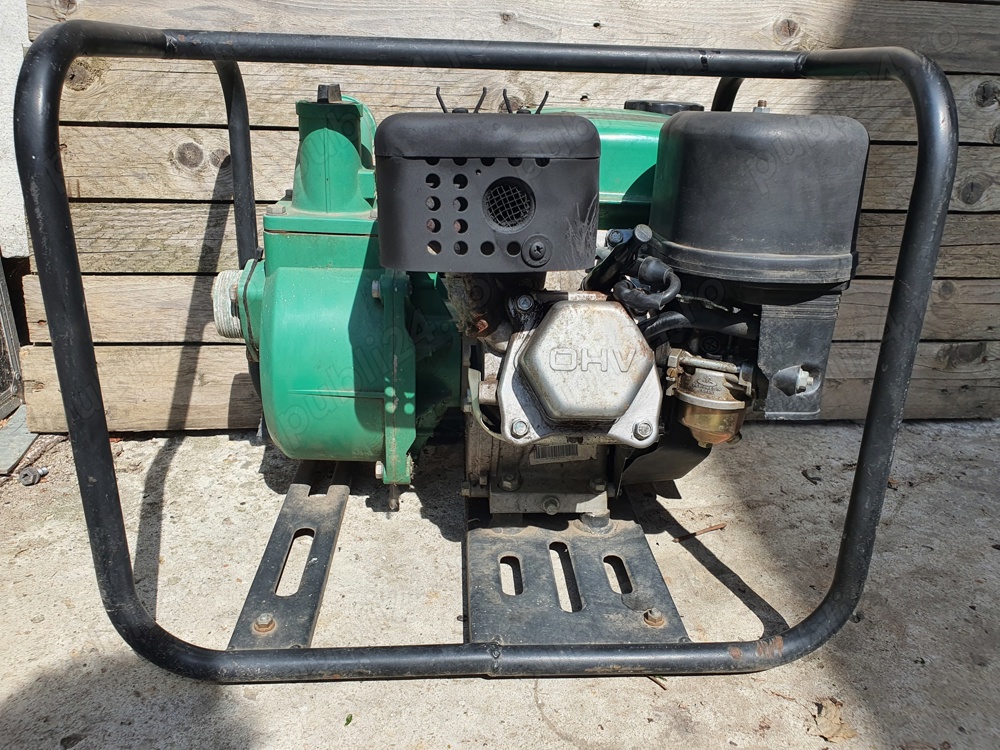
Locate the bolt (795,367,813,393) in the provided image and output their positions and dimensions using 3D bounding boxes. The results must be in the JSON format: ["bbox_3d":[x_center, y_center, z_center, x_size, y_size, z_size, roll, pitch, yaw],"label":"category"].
[{"bbox_3d":[0.220,0.003,0.544,0.013,0.015,0.015,0,21,-4],"label":"bolt"}]

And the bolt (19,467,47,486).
[{"bbox_3d":[-0.469,0.104,0.756,0.032,0.018,0.018,-16,27,-38],"label":"bolt"}]

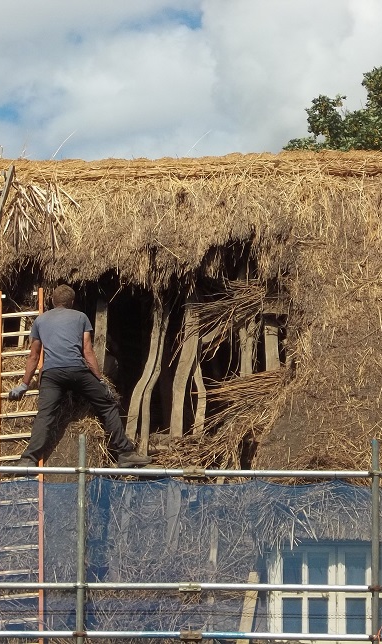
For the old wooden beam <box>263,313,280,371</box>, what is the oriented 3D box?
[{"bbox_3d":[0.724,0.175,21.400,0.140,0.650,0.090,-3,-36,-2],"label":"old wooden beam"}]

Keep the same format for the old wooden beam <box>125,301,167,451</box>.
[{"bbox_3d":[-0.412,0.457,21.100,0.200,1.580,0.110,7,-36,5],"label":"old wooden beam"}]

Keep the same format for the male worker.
[{"bbox_3d":[-0.942,0.460,20.100,1.160,1.600,0.560,-1,-19,6],"label":"male worker"}]

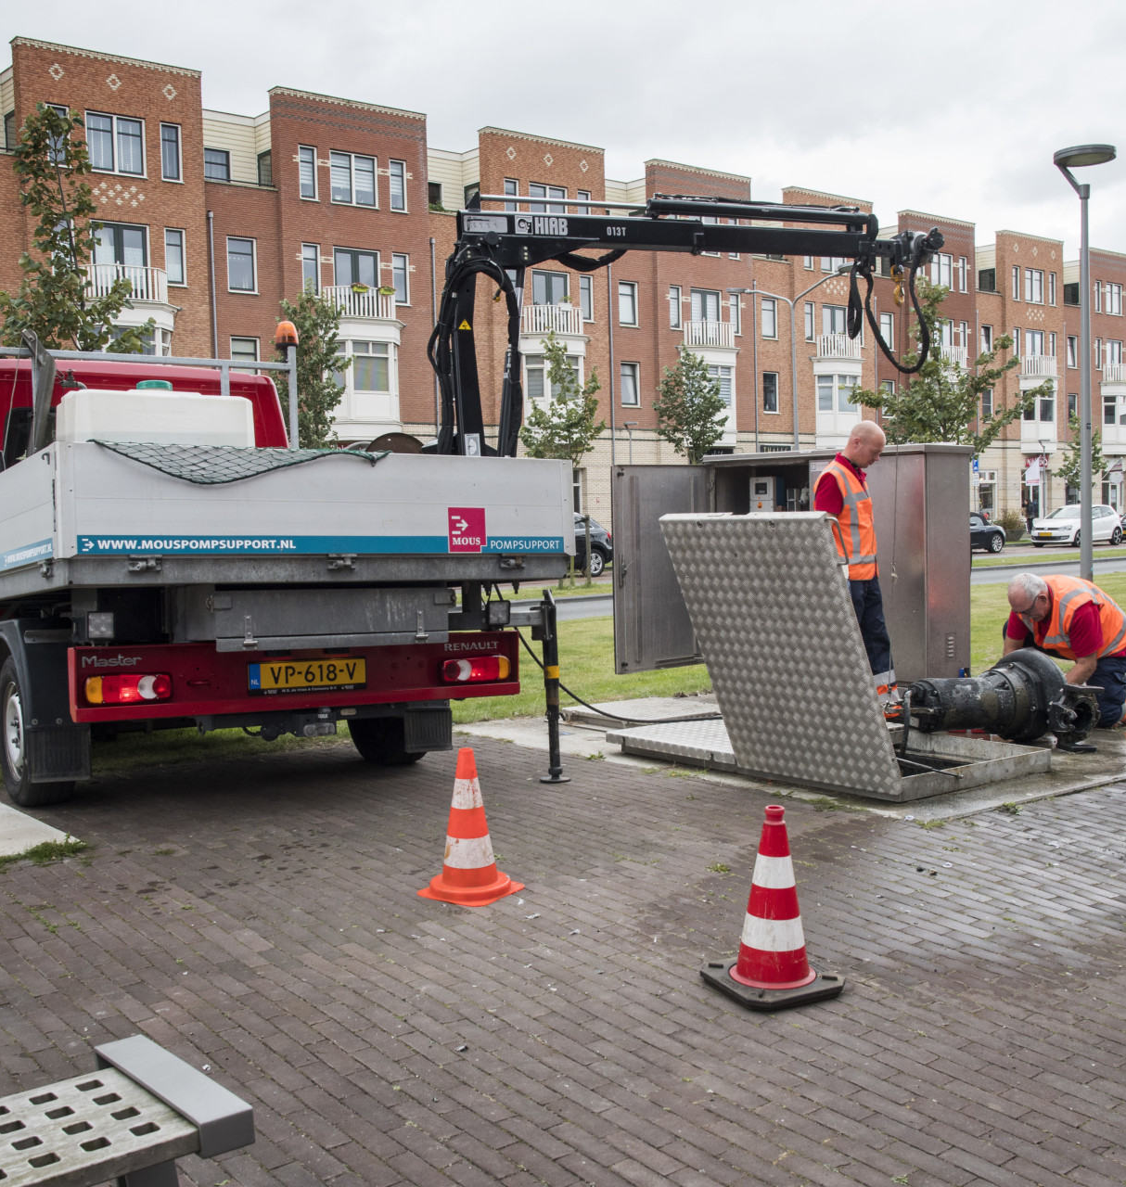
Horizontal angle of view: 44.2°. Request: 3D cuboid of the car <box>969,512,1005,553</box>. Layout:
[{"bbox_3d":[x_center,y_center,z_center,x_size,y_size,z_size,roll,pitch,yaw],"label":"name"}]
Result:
[{"bbox_3d":[12.466,-1.898,44.602,4.090,1.290,1.780,-4,4,-39],"label":"car"}]

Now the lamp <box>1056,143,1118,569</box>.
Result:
[{"bbox_3d":[4.652,-1.759,12.300,0.570,4.470,0.560,-1,3,12],"label":"lamp"}]

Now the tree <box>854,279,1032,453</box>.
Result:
[{"bbox_3d":[6.456,-2.667,23.500,2.900,5.300,3.100,-4,4,-39],"label":"tree"}]

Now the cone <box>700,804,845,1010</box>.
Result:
[{"bbox_3d":[0.591,0.852,3.915,0.345,0.495,0.345,-3,4,-28],"label":"cone"}]

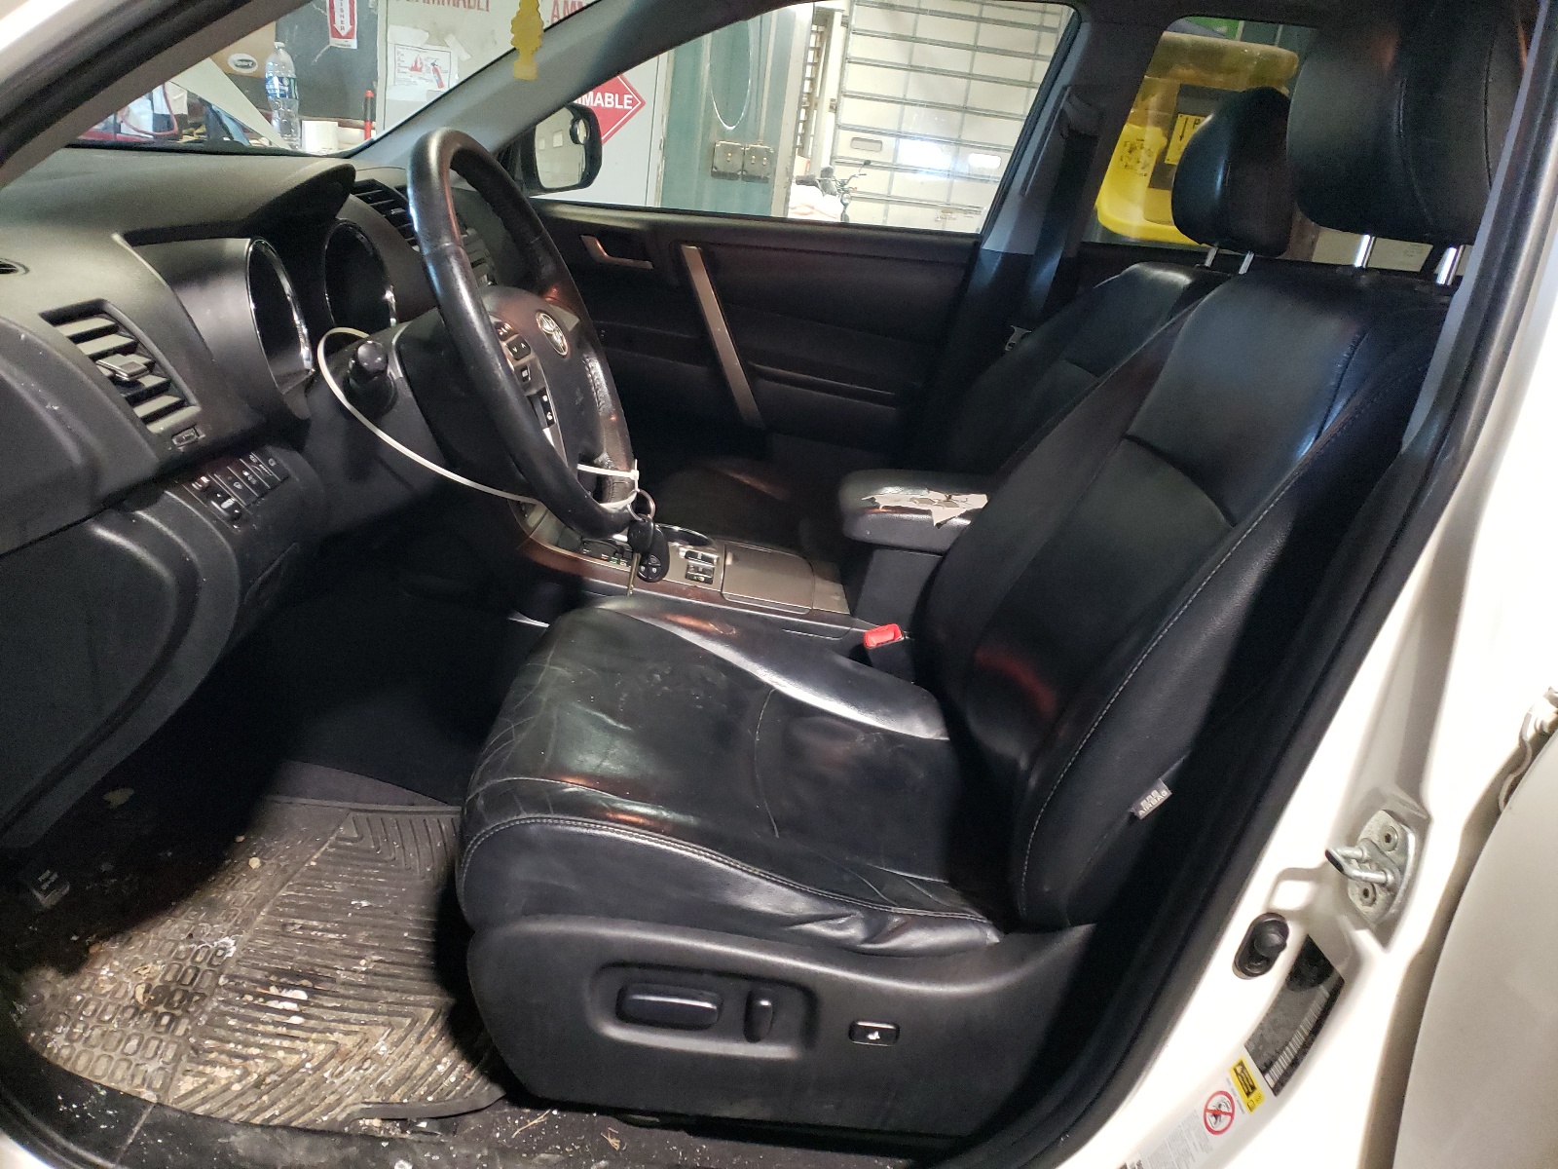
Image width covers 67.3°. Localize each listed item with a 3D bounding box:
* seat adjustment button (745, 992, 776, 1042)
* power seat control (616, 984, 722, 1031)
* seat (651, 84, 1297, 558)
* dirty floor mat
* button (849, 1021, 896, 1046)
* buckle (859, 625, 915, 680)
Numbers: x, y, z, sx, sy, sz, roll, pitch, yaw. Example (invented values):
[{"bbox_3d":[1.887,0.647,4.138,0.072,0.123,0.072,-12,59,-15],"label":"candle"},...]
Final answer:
[{"bbox_3d":[-0.015,0.347,0.941,0.021,0.038,0.016,7,17,-3],"label":"seat adjustment button"},{"bbox_3d":[-0.088,0.338,0.936,0.081,0.031,0.018,7,17,-3],"label":"power seat control"},{"bbox_3d":[0.277,-0.287,1.847,0.900,1.020,0.530,7,17,-3],"label":"seat"},{"bbox_3d":[-0.503,0.338,1.205,0.570,0.050,0.520,7,17,-3],"label":"dirty floor mat"},{"bbox_3d":[0.077,0.363,0.948,0.039,0.019,0.010,7,17,-3],"label":"button"},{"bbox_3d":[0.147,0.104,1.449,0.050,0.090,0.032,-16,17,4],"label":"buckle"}]

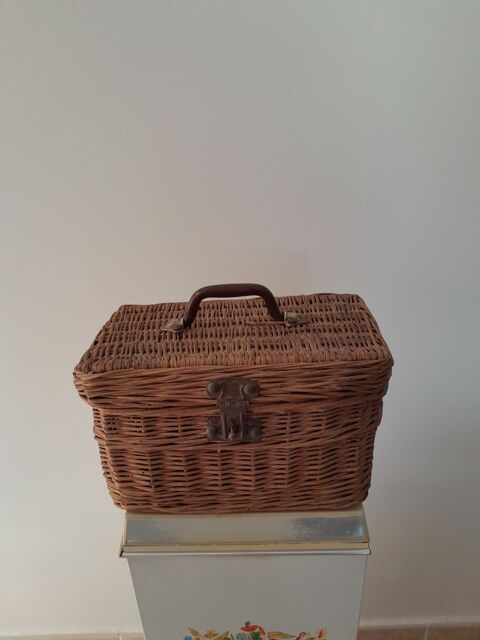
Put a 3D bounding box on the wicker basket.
[{"bbox_3d":[-0.003,0.082,0.637,0.336,0.262,0.188,-2,25,3],"label":"wicker basket"}]

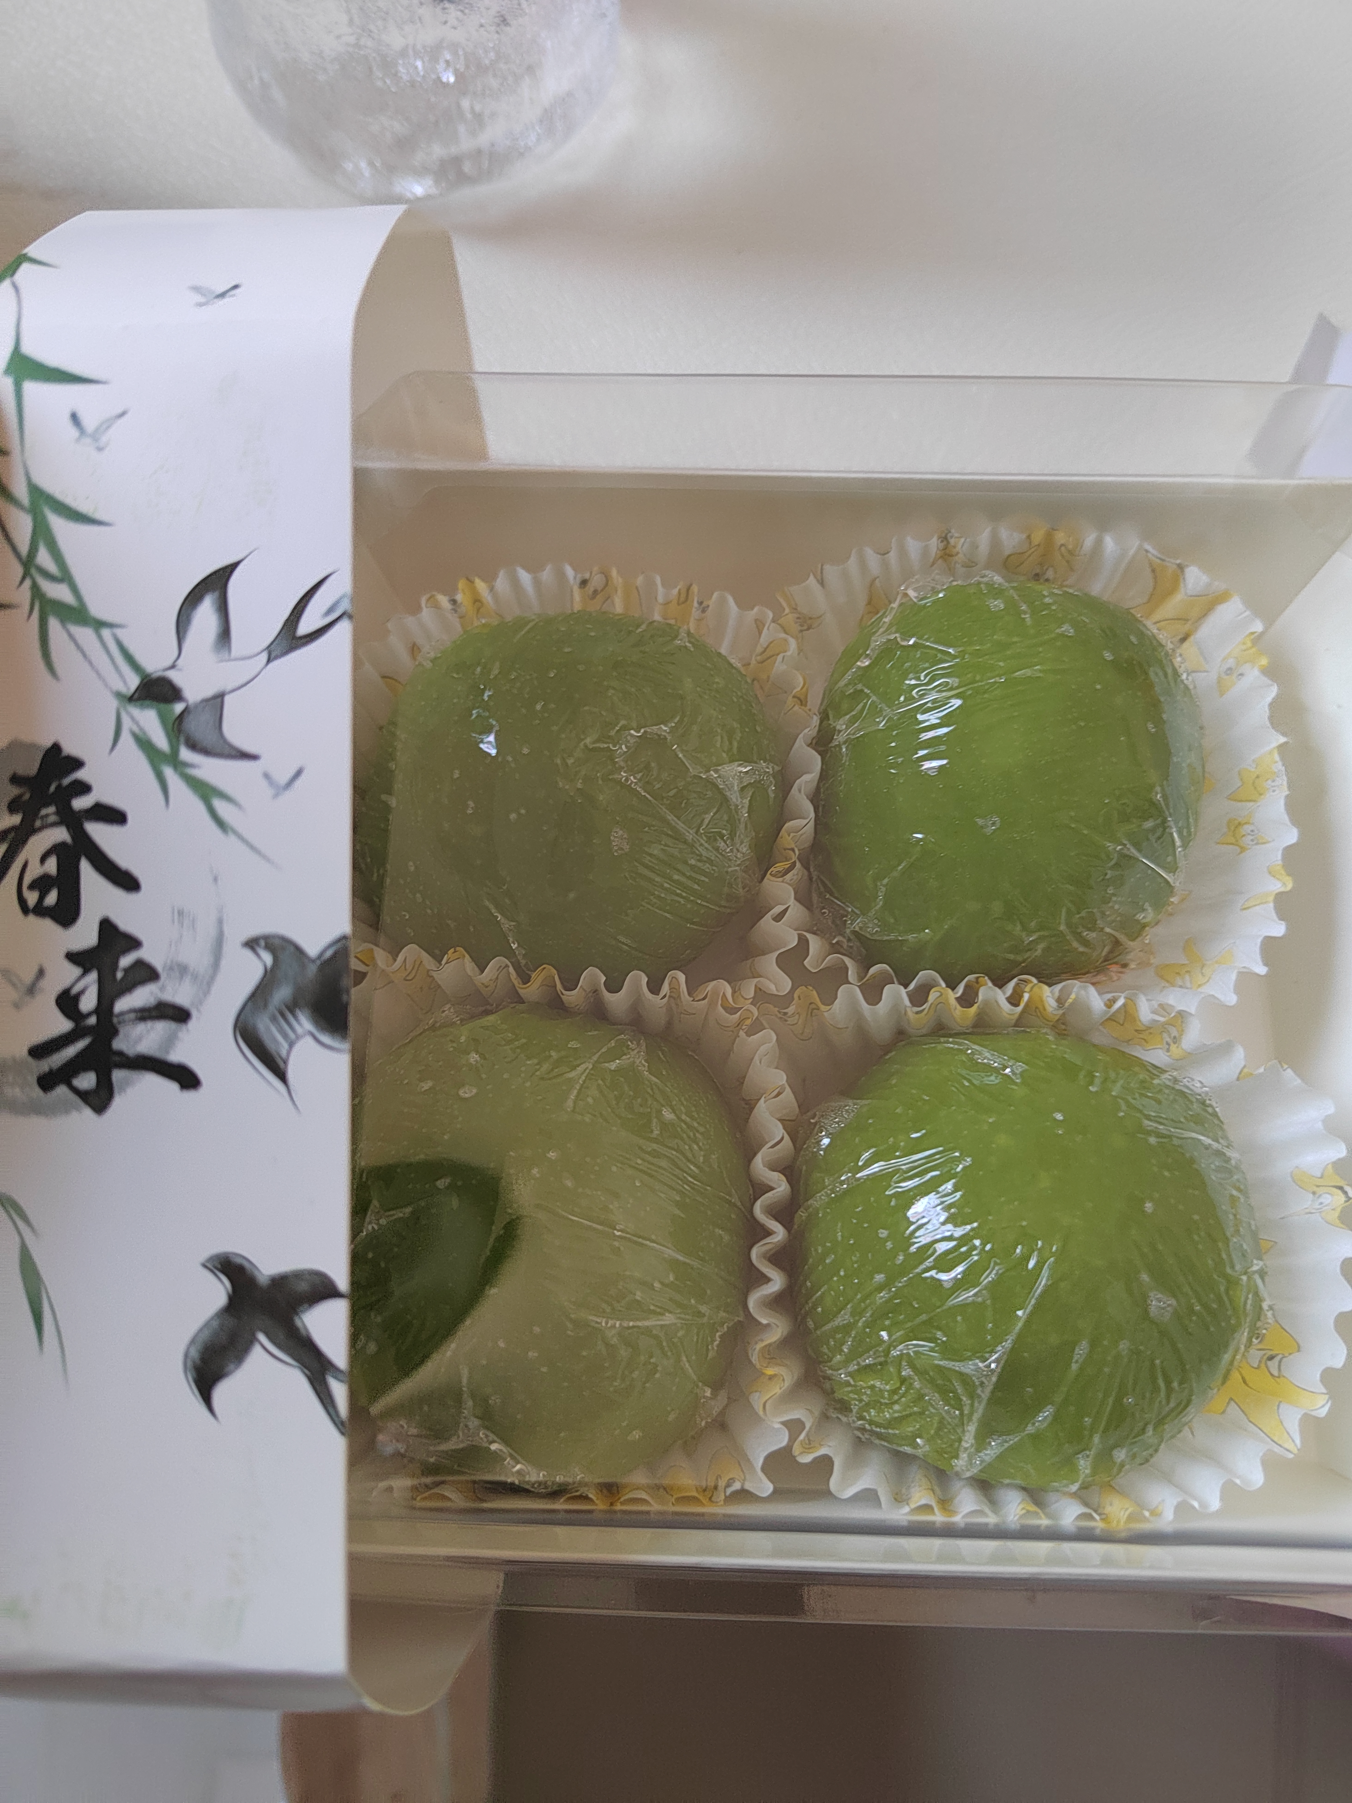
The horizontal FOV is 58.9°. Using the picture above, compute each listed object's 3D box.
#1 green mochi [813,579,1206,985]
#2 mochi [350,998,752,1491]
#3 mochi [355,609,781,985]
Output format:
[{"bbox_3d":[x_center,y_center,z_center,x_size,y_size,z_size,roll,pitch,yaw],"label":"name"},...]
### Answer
[{"bbox_3d":[0.046,-0.017,0.167,0.053,0.042,0.057,1,76,1],"label":"green mochi"},{"bbox_3d":[-0.018,0.043,0.153,0.056,0.043,0.058,1,76,1],"label":"mochi"},{"bbox_3d":[-0.015,-0.015,0.168,0.059,0.042,0.053,1,76,1],"label":"mochi"}]

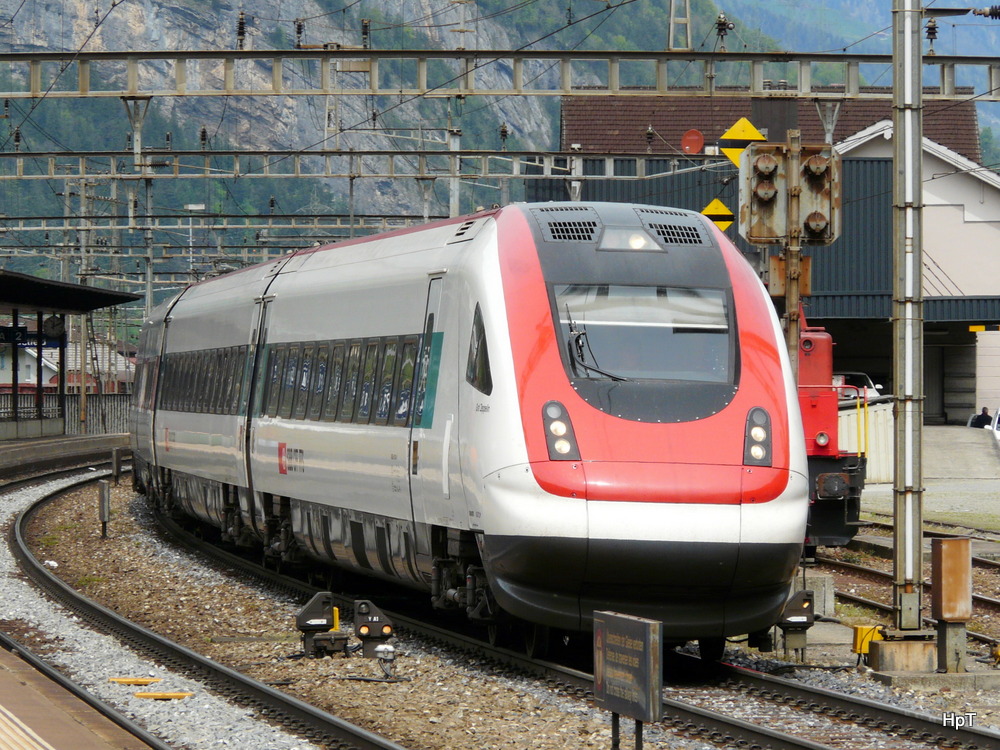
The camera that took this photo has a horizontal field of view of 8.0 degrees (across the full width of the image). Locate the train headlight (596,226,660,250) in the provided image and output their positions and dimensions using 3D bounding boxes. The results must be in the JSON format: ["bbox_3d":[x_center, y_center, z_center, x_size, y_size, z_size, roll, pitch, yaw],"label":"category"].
[{"bbox_3d":[1.133,-1.172,61.750,0.530,0.220,0.400,2,0,-6],"label":"train headlight"}]

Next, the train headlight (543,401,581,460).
[{"bbox_3d":[0.511,0.463,59.250,0.280,0.490,0.320,2,0,-6],"label":"train headlight"}]

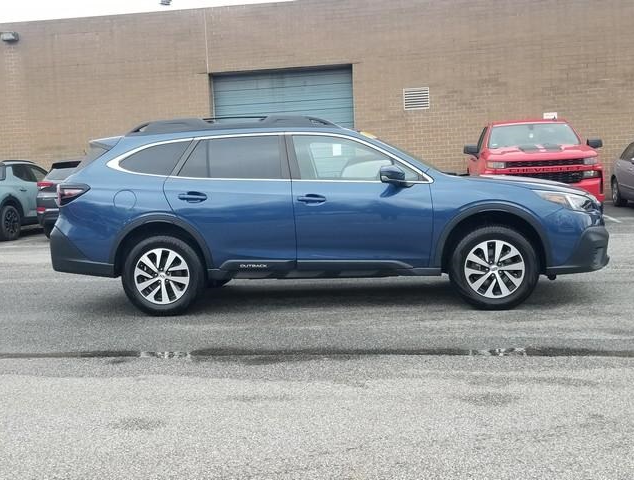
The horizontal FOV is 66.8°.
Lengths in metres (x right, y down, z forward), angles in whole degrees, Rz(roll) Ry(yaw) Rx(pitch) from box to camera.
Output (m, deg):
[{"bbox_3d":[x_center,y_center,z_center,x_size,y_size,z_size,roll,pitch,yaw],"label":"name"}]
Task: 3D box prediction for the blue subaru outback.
[{"bbox_3d":[0.045,-0.272,4.820,4.860,1.680,1.900,-1,4,4],"label":"blue subaru outback"}]

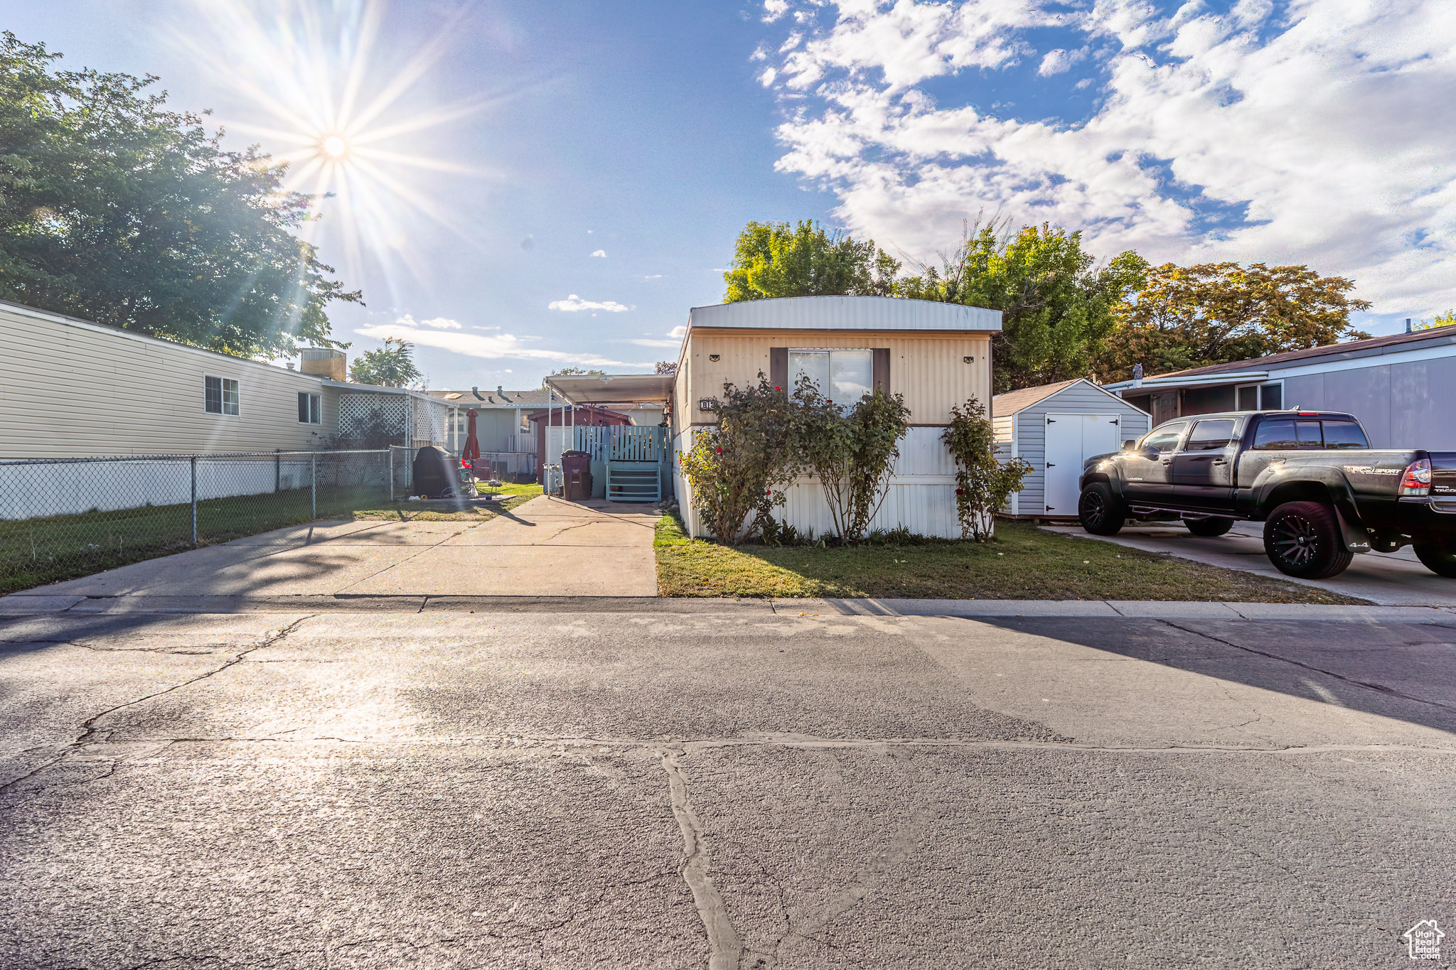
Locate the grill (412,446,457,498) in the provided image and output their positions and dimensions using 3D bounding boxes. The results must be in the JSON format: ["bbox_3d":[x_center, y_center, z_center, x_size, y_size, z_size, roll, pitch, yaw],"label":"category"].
[{"bbox_3d":[-6.816,-0.320,14.226,0.630,1.150,1.200,-1,2,-6],"label":"grill"}]

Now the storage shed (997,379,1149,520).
[{"bbox_3d":[6.509,-0.704,12.582,2.580,2.600,2.480,-1,2,-6],"label":"storage shed"}]

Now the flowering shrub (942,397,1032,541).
[{"bbox_3d":[3.634,-0.231,8.500,1.170,1.980,1.050,-1,2,-6],"label":"flowering shrub"}]

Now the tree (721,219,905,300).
[{"bbox_3d":[3.612,-5.666,26.205,8.200,11.400,8.000,-1,2,-6],"label":"tree"}]

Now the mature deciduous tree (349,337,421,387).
[{"bbox_3d":[-15.248,-3.244,27.120,3.500,6.680,3.400,-1,2,-6],"label":"mature deciduous tree"}]

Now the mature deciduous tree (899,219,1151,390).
[{"bbox_3d":[10.973,-4.785,22.680,8.400,10.020,8.200,-1,2,-6],"label":"mature deciduous tree"}]

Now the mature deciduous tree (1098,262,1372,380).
[{"bbox_3d":[19.020,-4.095,23.157,8.800,8.730,8.600,-1,2,-6],"label":"mature deciduous tree"}]

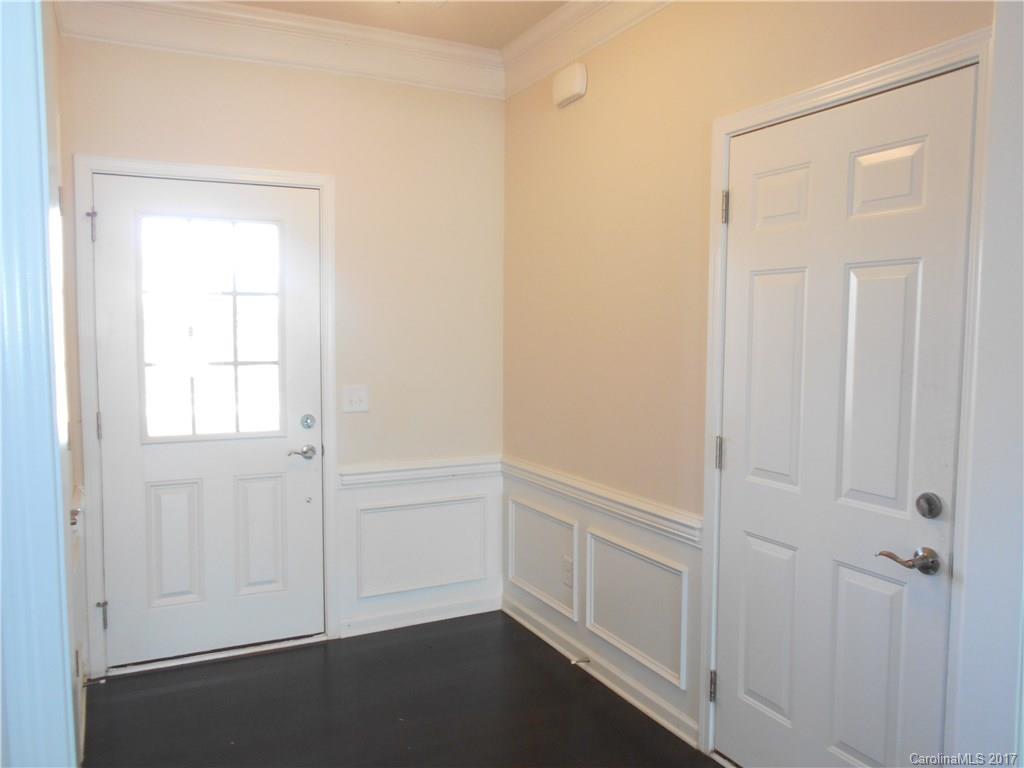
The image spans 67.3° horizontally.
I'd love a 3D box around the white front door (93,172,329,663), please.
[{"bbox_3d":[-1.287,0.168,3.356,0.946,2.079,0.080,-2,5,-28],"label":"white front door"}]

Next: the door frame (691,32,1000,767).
[{"bbox_3d":[0.912,0.236,2.235,0.110,2.178,0.950,-2,5,-28],"label":"door frame"}]

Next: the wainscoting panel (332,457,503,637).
[{"bbox_3d":[-0.430,0.801,3.811,0.865,0.810,0.050,-2,5,-28],"label":"wainscoting panel"}]

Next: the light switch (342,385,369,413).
[{"bbox_3d":[-0.732,0.072,3.613,0.120,0.125,0.014,-2,5,-28],"label":"light switch"}]

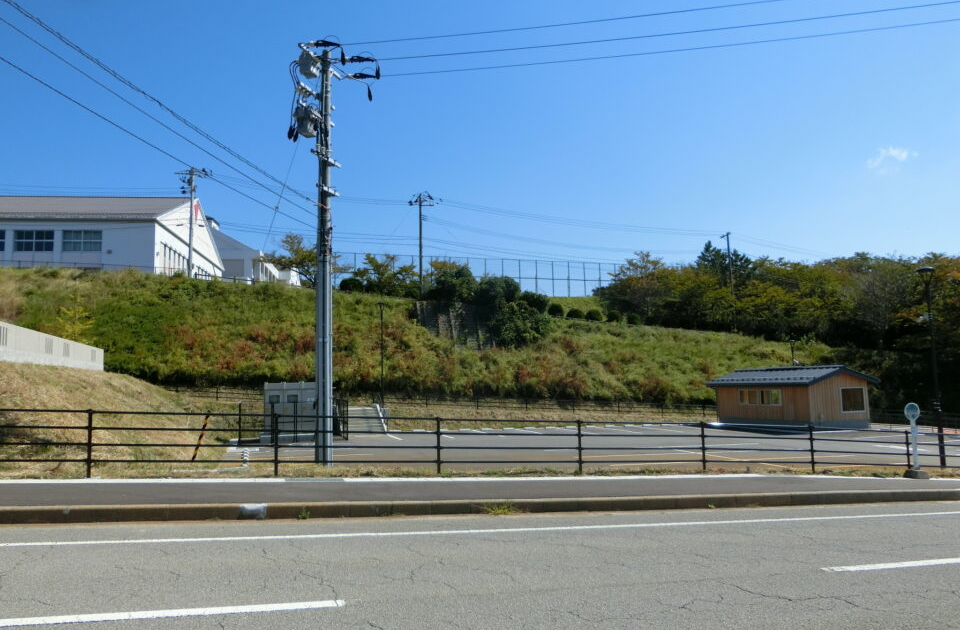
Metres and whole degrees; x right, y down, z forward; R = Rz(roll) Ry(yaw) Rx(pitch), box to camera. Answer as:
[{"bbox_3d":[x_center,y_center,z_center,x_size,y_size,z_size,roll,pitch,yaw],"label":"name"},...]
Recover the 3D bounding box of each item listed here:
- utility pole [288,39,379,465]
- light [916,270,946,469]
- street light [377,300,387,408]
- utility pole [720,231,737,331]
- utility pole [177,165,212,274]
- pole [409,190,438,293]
[{"bbox_3d":[-3.334,-1.492,15.827,1.600,9.810,1.900,-3,-6,18],"label":"utility pole"},{"bbox_3d":[12.779,1.419,19.493,0.550,5.695,0.550,-3,-6,19],"label":"light"},{"bbox_3d":[-5.374,2.121,38.097,0.500,5.768,0.500,-1,-6,0],"label":"street light"},{"bbox_3d":[23.399,-3.151,64.484,0.500,9.400,1.500,1,-6,-19],"label":"utility pole"},{"bbox_3d":[-23.072,-7.436,55.462,2.500,8.973,1.600,1,-6,-18],"label":"utility pole"},{"bbox_3d":[-5.116,-6.335,61.497,2.400,9.464,1.500,-1,-6,-6],"label":"pole"}]

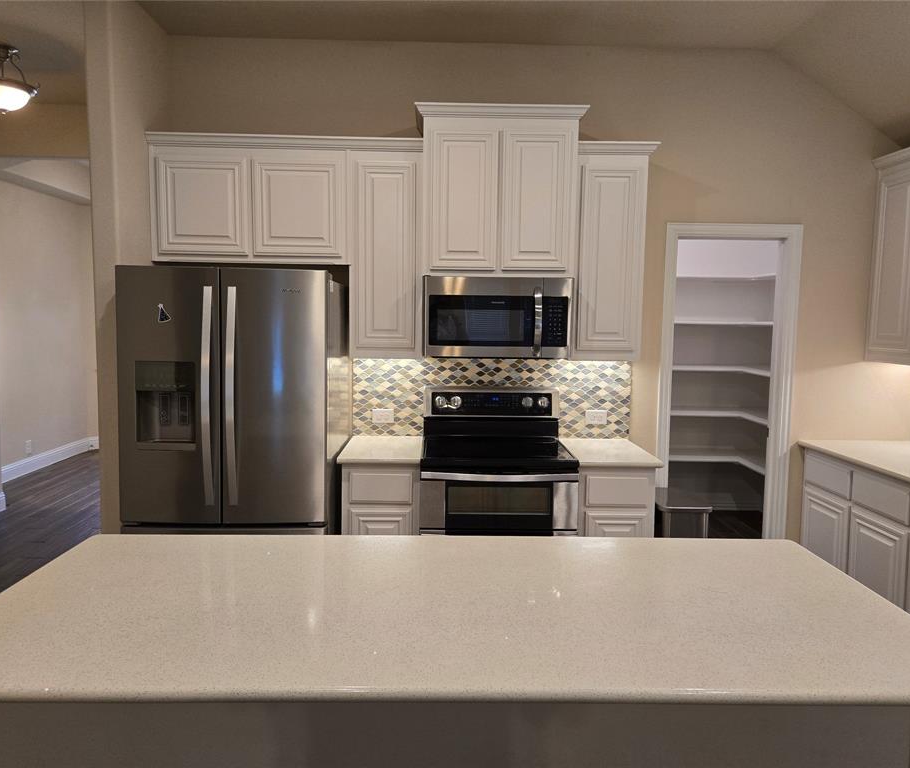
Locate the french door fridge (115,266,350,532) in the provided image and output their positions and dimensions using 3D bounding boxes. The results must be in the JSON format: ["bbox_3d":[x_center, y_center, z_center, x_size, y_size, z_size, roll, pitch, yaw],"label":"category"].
[{"bbox_3d":[-1.011,0.360,3.376,0.902,1.781,0.871,1,6,-1],"label":"french door fridge"}]

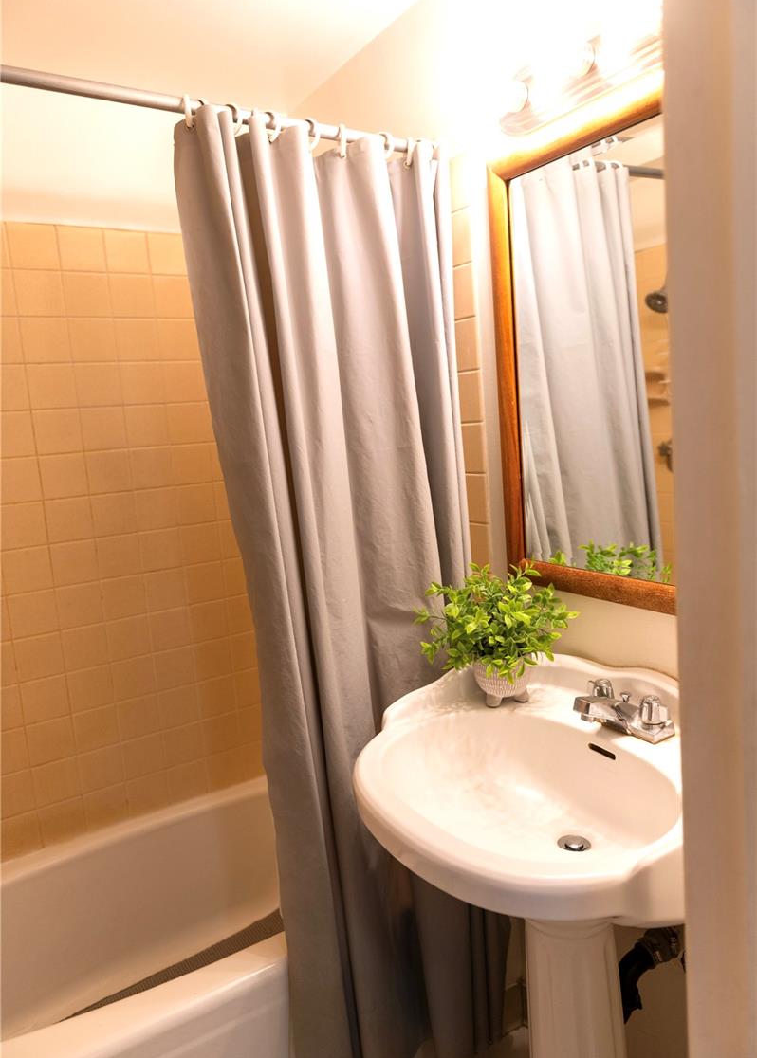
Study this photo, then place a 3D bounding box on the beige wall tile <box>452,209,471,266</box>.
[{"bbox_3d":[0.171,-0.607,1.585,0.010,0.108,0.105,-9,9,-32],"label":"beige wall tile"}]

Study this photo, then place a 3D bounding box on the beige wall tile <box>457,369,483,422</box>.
[{"bbox_3d":[0.195,-0.283,1.627,0.010,0.108,0.105,-9,9,-32],"label":"beige wall tile"}]

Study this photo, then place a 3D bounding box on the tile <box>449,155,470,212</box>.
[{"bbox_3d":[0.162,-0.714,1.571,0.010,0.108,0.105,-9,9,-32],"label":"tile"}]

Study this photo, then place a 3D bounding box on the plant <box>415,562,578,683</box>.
[{"bbox_3d":[0.216,0.169,1.389,0.275,0.212,0.290,-4,7,1],"label":"plant"}]

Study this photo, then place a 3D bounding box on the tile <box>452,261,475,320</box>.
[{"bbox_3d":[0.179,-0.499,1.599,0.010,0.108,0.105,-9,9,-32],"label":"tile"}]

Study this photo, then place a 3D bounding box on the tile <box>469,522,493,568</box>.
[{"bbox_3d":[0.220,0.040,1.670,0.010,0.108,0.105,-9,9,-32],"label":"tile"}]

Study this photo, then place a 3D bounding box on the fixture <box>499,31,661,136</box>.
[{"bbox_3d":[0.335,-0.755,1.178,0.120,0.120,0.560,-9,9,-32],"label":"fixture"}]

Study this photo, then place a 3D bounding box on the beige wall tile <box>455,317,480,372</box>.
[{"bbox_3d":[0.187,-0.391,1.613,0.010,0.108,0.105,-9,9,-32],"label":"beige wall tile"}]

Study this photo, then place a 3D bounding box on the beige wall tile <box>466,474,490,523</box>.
[{"bbox_3d":[0.212,-0.068,1.656,0.010,0.108,0.105,-9,9,-32],"label":"beige wall tile"}]

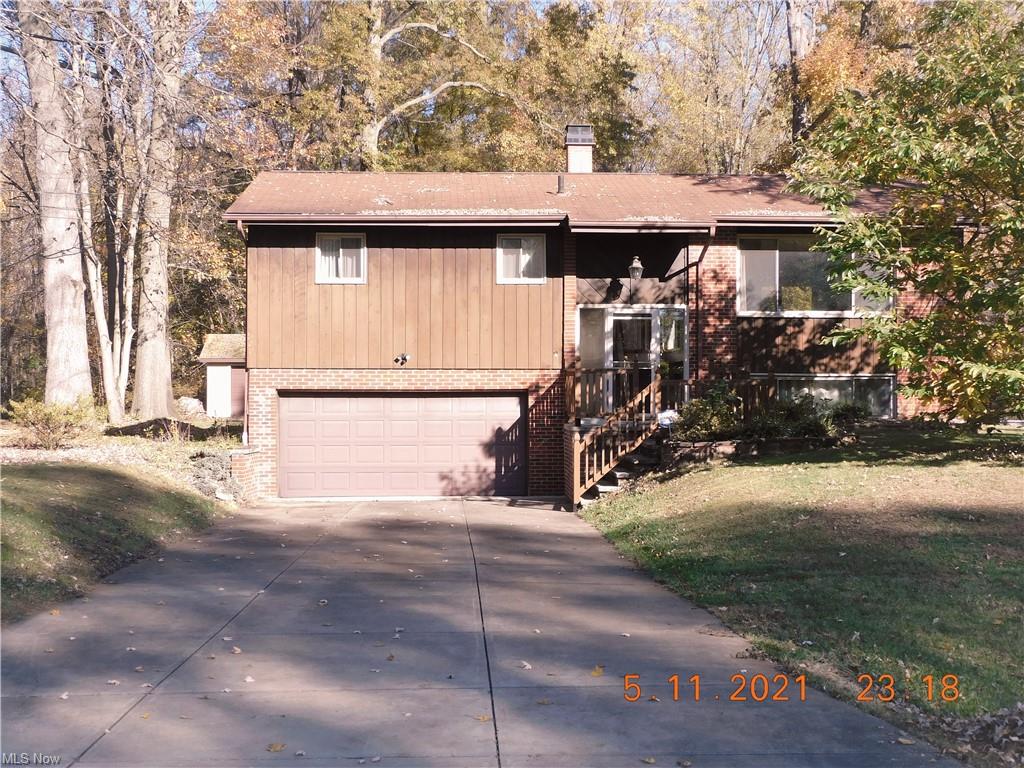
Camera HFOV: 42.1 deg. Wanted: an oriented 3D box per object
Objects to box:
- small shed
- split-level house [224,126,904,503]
[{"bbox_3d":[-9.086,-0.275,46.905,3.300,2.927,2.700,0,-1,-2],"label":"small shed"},{"bbox_3d":[1.539,-1.768,29.268,13.950,7.942,9.500,0,-1,-2],"label":"split-level house"}]

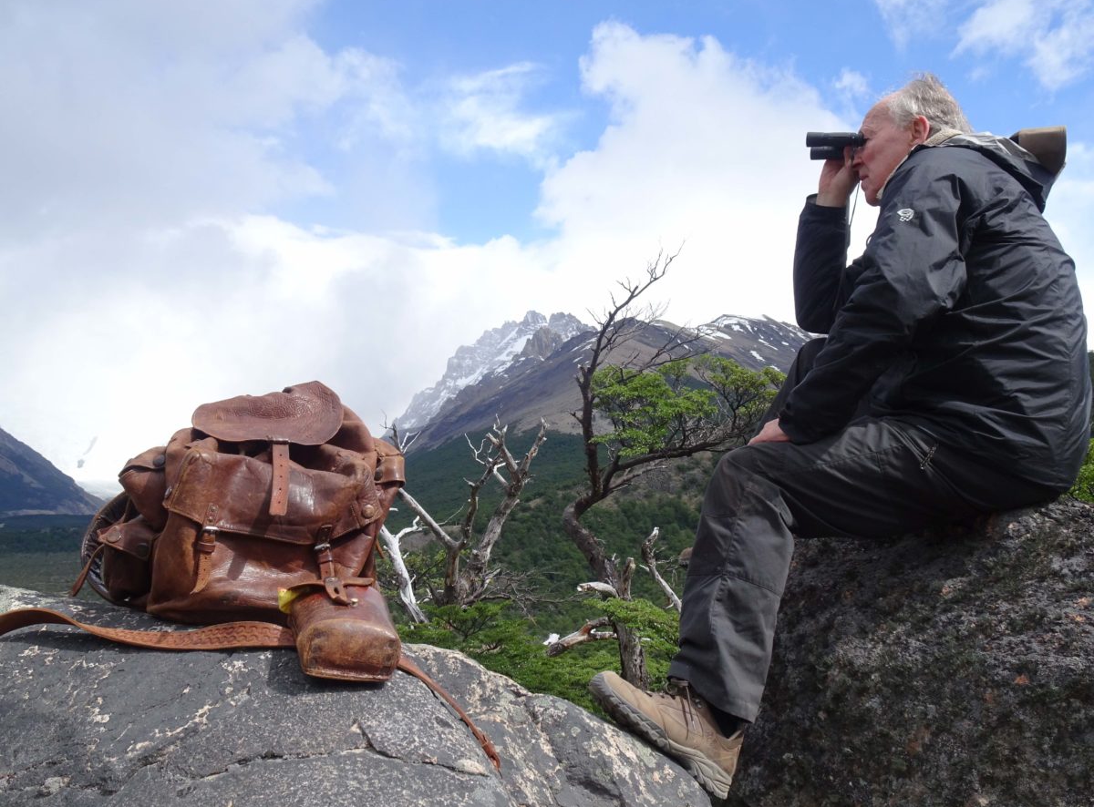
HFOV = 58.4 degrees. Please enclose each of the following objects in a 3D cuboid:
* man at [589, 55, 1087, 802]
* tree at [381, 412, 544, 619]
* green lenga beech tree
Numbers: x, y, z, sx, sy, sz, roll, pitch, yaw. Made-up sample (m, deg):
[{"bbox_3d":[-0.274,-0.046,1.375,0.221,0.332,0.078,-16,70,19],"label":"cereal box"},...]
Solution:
[{"bbox_3d":[0.555,0.040,1.810,0.820,1.280,0.600,-2,-6,20],"label":"man"},{"bbox_3d":[-0.550,0.789,6.600,1.155,1.400,0.900,0,-5,0],"label":"tree"},{"bbox_3d":[0.779,0.497,6.000,1.440,2.864,1.300,0,-5,0],"label":"green lenga beech tree"}]

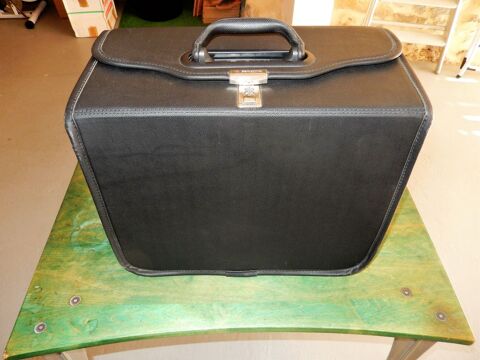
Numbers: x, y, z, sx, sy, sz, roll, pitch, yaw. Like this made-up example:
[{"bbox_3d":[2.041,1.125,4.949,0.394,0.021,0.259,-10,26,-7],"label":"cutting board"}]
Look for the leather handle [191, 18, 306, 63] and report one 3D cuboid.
[{"bbox_3d":[0.011,-0.198,0.491,0.155,0.058,0.030,0,44,0],"label":"leather handle"}]

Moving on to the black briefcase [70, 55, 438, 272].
[{"bbox_3d":[0.011,-0.027,0.614,0.450,0.355,0.212,0,44,0],"label":"black briefcase"}]

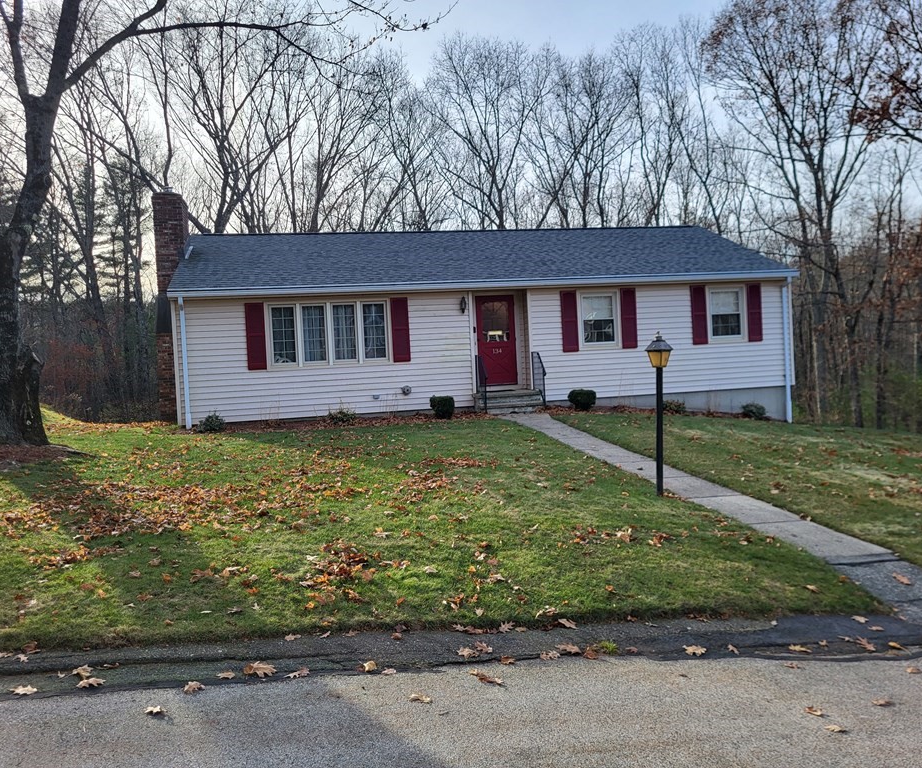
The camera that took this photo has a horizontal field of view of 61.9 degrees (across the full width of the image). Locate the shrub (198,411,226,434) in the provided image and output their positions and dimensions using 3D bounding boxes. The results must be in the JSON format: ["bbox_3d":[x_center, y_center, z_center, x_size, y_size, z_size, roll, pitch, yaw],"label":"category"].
[{"bbox_3d":[-5.012,0.753,15.450,0.530,0.420,0.480,-3,2,-12],"label":"shrub"}]

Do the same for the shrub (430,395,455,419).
[{"bbox_3d":[-0.395,0.486,16.400,0.500,0.490,0.480,-3,2,0],"label":"shrub"}]

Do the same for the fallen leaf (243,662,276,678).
[{"bbox_3d":[-1.179,1.679,4.500,0.190,0.045,0.135,-3,2,0],"label":"fallen leaf"}]

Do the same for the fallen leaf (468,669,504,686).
[{"bbox_3d":[0.138,1.650,4.330,0.240,0.040,0.085,-2,2,38],"label":"fallen leaf"}]

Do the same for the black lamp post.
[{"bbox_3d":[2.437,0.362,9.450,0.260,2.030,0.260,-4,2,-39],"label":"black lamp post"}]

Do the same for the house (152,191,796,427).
[{"bbox_3d":[-0.126,-1.957,21.006,15.050,6.150,8.700,-3,2,-12],"label":"house"}]

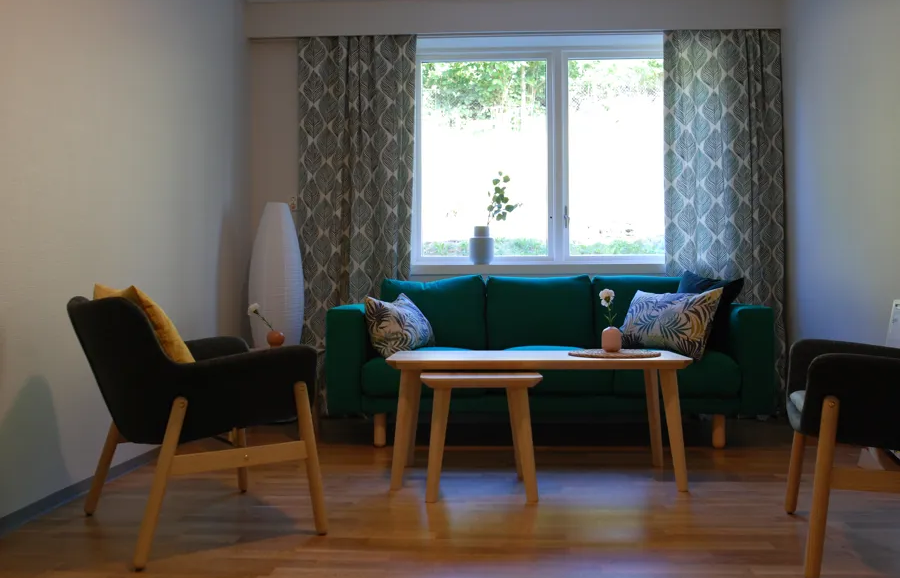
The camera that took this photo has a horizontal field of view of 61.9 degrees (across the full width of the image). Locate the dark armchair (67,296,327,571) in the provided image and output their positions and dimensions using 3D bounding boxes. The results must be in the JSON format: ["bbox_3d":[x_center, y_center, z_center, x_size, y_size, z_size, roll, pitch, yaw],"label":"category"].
[{"bbox_3d":[-0.865,0.398,2.439,0.670,0.750,0.710,0,-1,-36],"label":"dark armchair"}]

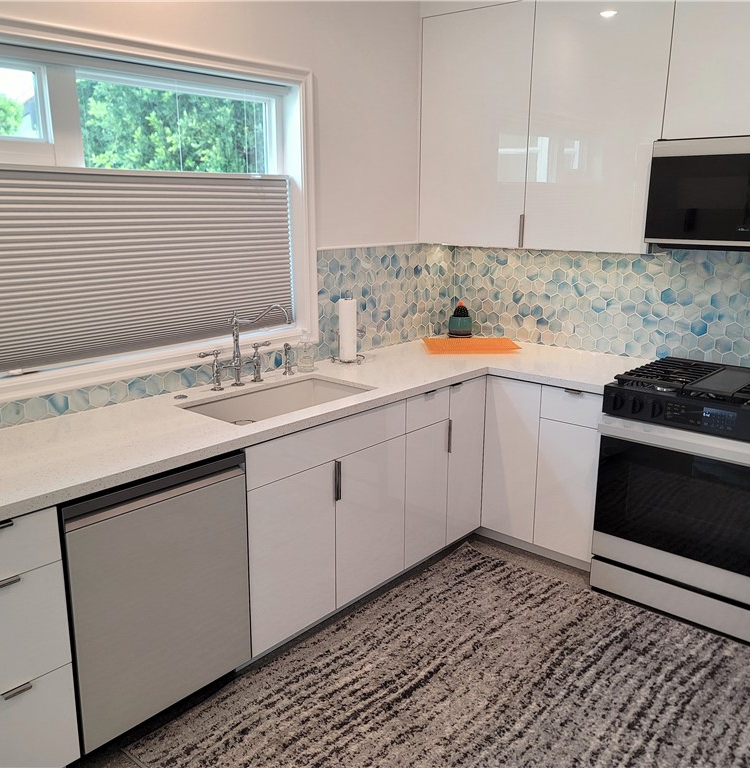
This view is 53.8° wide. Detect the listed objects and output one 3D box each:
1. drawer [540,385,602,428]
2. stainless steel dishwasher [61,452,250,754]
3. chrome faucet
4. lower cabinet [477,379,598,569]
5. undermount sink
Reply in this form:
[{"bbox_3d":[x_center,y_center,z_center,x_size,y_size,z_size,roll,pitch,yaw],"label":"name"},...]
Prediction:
[{"bbox_3d":[1.016,0.060,3.350,0.300,0.147,0.480,12,18,39],"label":"drawer"},{"bbox_3d":[-0.837,0.611,2.432,0.600,0.795,0.605,12,18,39],"label":"stainless steel dishwasher"},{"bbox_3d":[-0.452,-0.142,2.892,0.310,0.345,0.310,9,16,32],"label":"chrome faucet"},{"bbox_3d":[0.938,0.350,3.562,0.600,0.810,0.600,12,18,39],"label":"lower cabinet"},{"bbox_3d":[-0.357,0.166,2.866,0.400,0.220,0.720,12,18,39],"label":"undermount sink"}]

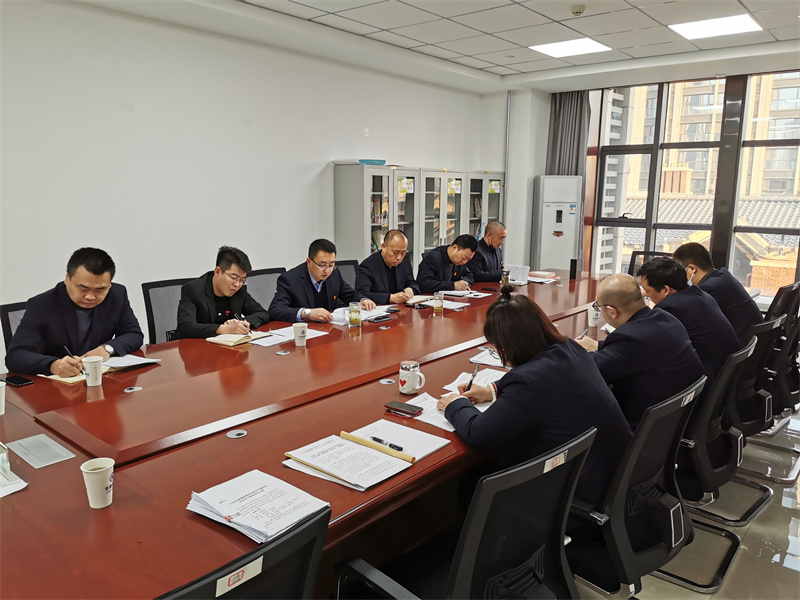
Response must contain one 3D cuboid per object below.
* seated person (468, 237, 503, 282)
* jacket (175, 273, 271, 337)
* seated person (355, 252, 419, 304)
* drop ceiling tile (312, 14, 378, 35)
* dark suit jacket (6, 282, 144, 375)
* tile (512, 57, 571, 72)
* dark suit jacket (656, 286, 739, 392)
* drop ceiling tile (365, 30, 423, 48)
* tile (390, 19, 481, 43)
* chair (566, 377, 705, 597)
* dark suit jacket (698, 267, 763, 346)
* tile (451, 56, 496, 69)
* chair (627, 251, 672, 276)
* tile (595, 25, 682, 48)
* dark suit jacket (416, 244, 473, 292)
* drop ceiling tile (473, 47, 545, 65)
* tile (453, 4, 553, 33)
[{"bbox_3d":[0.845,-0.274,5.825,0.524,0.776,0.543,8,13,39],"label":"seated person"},{"bbox_3d":[-1.062,0.119,3.758,0.500,0.620,0.600,9,13,39],"label":"jacket"},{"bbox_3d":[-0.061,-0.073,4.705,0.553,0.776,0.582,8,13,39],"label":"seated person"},{"bbox_3d":[-0.402,-2.156,4.884,0.257,0.018,0.600,9,13,39],"label":"drop ceiling tile"},{"bbox_3d":[-1.557,0.248,2.866,0.550,0.580,0.620,9,13,39],"label":"dark suit jacket"},{"bbox_3d":[1.416,-2.403,6.384,0.600,0.020,0.453,8,13,39],"label":"tile"},{"bbox_3d":[1.439,0.212,3.164,0.485,0.582,0.543,8,13,39],"label":"dark suit jacket"},{"bbox_3d":[-0.017,-2.234,5.339,0.253,0.020,0.600,9,13,39],"label":"drop ceiling tile"},{"bbox_3d":[0.310,-2.182,5.070,0.600,0.018,0.600,9,13,39],"label":"tile"},{"bbox_3d":[0.651,0.705,2.072,0.582,0.921,0.553,9,13,42],"label":"chair"},{"bbox_3d":[1.845,0.110,3.650,0.485,0.582,0.543,8,13,39],"label":"dark suit jacket"},{"bbox_3d":[0.747,-2.382,6.250,0.257,0.018,0.600,9,13,39],"label":"tile"},{"bbox_3d":[2.343,0.049,5.980,0.580,0.960,0.600,9,13,39],"label":"chair"},{"bbox_3d":[2.001,-2.194,5.223,0.600,0.020,0.600,9,13,39],"label":"tile"},{"bbox_3d":[0.315,-0.138,5.166,0.530,0.580,0.620,9,13,39],"label":"dark suit jacket"},{"bbox_3d":[1.080,-2.334,5.979,0.600,0.020,0.600,9,13,39],"label":"drop ceiling tile"},{"bbox_3d":[0.771,-2.114,4.692,0.600,0.020,0.600,9,13,39],"label":"tile"}]

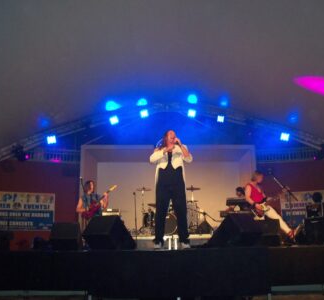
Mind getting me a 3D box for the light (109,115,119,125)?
[{"bbox_3d":[-1.171,-0.732,9.586,0.220,0.220,0.200,0,7,0],"label":"light"}]

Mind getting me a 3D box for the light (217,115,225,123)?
[{"bbox_3d":[1.428,-0.769,9.594,0.210,0.210,0.200,0,7,0],"label":"light"}]

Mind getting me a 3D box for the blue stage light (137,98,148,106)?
[{"bbox_3d":[-0.478,-1.151,9.623,0.270,0.210,0.200,0,12,0],"label":"blue stage light"}]

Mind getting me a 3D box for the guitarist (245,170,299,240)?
[{"bbox_3d":[2.365,1.215,8.447,1.000,1.500,0.700,-10,-16,36],"label":"guitarist"}]

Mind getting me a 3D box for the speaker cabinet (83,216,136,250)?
[{"bbox_3d":[-0.733,1.129,5.486,0.560,0.460,0.520,-11,-17,41],"label":"speaker cabinet"}]

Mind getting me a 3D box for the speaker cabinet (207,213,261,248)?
[{"bbox_3d":[1.054,1.129,5.486,0.640,0.460,0.540,11,-17,-41],"label":"speaker cabinet"}]

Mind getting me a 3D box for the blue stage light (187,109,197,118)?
[{"bbox_3d":[0.718,-0.888,9.561,0.240,0.240,0.200,0,12,0],"label":"blue stage light"}]

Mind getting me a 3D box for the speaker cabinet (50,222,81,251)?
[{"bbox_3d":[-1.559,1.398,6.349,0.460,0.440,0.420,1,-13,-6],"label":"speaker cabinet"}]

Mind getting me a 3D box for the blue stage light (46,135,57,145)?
[{"bbox_3d":[-2.647,-0.251,9.410,0.240,0.240,0.200,0,12,0],"label":"blue stage light"}]

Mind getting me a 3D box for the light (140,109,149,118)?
[{"bbox_3d":[-0.429,-0.894,9.622,0.210,0.210,0.200,0,7,0],"label":"light"}]

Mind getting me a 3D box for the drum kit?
[{"bbox_3d":[0.257,1.607,10.615,1.900,1.350,1.500,0,-13,0],"label":"drum kit"}]

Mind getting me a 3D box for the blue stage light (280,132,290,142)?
[{"bbox_3d":[2.962,-0.300,9.422,0.240,0.240,0.200,0,12,0],"label":"blue stage light"}]

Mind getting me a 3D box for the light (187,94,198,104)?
[{"bbox_3d":[0.753,-1.247,9.700,0.250,0.240,0.220,0,7,0],"label":"light"}]

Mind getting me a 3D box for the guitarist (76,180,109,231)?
[{"bbox_3d":[-1.588,1.420,9.109,0.720,1.480,0.500,6,-14,-24],"label":"guitarist"}]

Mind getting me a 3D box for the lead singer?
[{"bbox_3d":[0.133,0.548,5.819,0.620,1.740,0.450,0,-12,0],"label":"lead singer"}]

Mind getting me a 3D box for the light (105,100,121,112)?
[{"bbox_3d":[-1.209,-1.051,9.599,0.340,0.270,0.240,0,12,0],"label":"light"}]

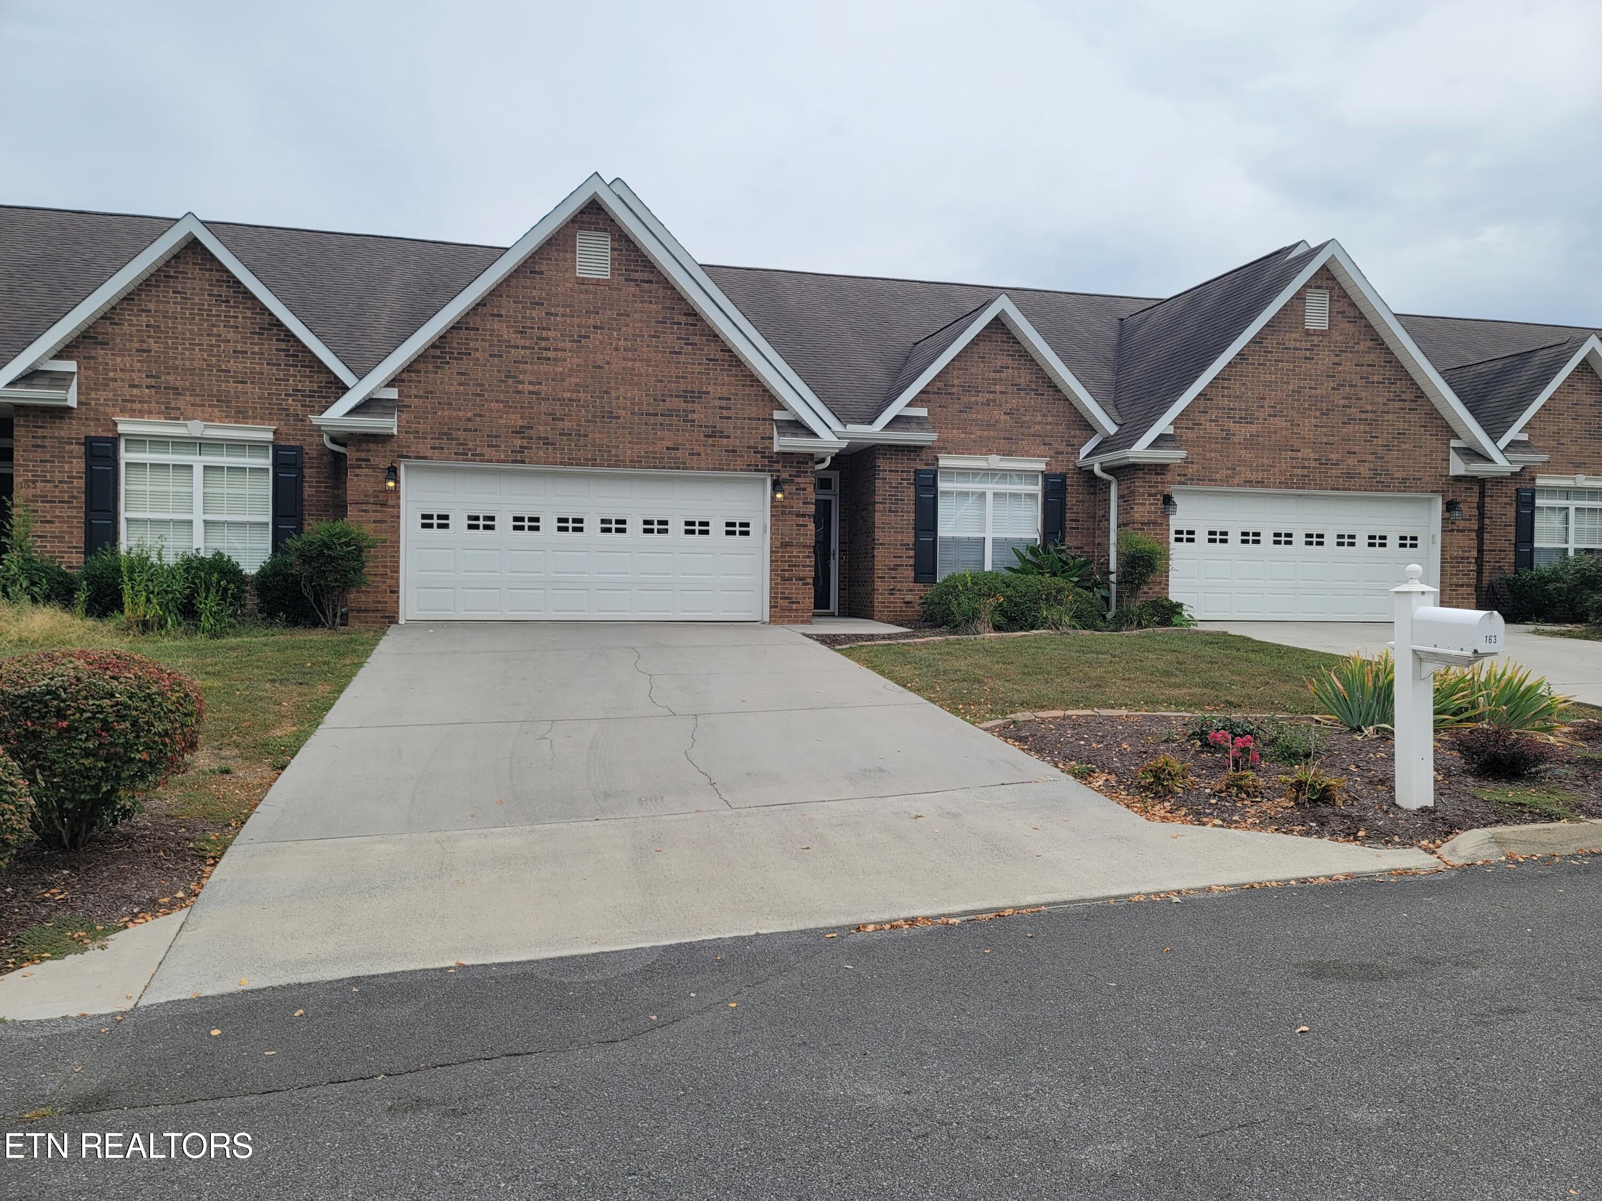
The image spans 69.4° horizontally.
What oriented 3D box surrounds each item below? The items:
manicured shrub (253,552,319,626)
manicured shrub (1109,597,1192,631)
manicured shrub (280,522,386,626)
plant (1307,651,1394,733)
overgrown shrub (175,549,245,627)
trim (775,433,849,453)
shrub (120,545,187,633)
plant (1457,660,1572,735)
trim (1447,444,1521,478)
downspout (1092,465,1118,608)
[{"bbox_3d":[-6.837,-0.151,15.489,1.022,0.959,1.000,1,1,-13],"label":"manicured shrub"},{"bbox_3d":[5.331,0.201,17.663,1.242,0.482,0.950,1,1,-13],"label":"manicured shrub"},{"bbox_3d":[-6.190,-0.339,15.280,1.322,1.379,1.250,1,1,-13],"label":"manicured shrub"},{"bbox_3d":[4.703,0.780,9.814,0.800,0.659,0.750,1,1,-13],"label":"plant"},{"bbox_3d":[-7.739,-0.156,15.172,0.919,0.955,0.950,1,1,-13],"label":"overgrown shrub"},{"bbox_3d":[0.147,-2.240,16.524,0.960,0.260,0.450,1,1,-13],"label":"trim"},{"bbox_3d":[-8.184,-0.142,14.604,0.837,1.057,0.750,1,1,-13],"label":"shrub"},{"bbox_3d":[6.109,0.828,9.943,0.950,0.616,0.800,1,1,-13],"label":"plant"},{"bbox_3d":[11.451,-2.328,19.371,0.970,0.450,0.430,1,1,-13],"label":"trim"},{"bbox_3d":[4.898,-0.976,18.648,0.370,2.440,0.110,1,1,-13],"label":"downspout"}]

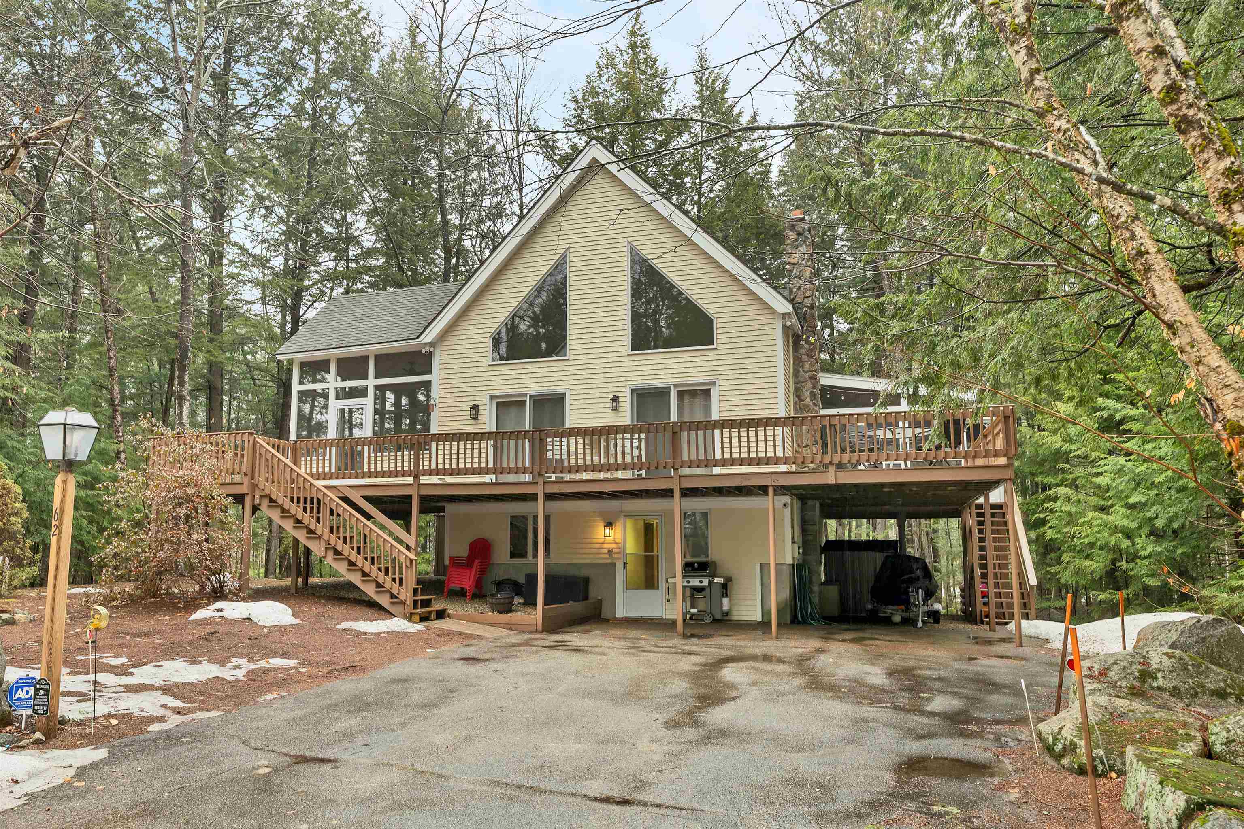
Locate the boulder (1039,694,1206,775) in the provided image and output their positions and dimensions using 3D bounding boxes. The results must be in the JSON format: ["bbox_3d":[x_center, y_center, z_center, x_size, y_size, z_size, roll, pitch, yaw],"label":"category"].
[{"bbox_3d":[3.300,2.040,5.420,0.950,0.430,0.850,0,-7,0],"label":"boulder"}]

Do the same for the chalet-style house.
[{"bbox_3d":[0.148,-0.534,19.714,16.400,9.900,10.200,-3,-8,17],"label":"chalet-style house"}]

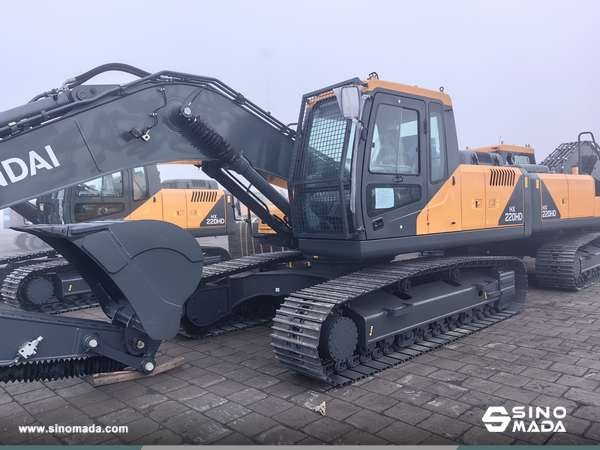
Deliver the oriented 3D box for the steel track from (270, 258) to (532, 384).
[{"bbox_3d":[1.553,0.878,5.568,4.483,0.905,0.601,-3,3,-44],"label":"steel track"}]

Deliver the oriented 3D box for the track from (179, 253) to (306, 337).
[{"bbox_3d":[-0.105,0.869,7.269,4.483,0.905,0.601,-3,3,-44],"label":"track"}]

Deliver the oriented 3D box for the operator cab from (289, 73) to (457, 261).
[{"bbox_3d":[0.849,-0.646,5.425,2.028,1.829,1.014,-3,2,-39],"label":"operator cab"}]

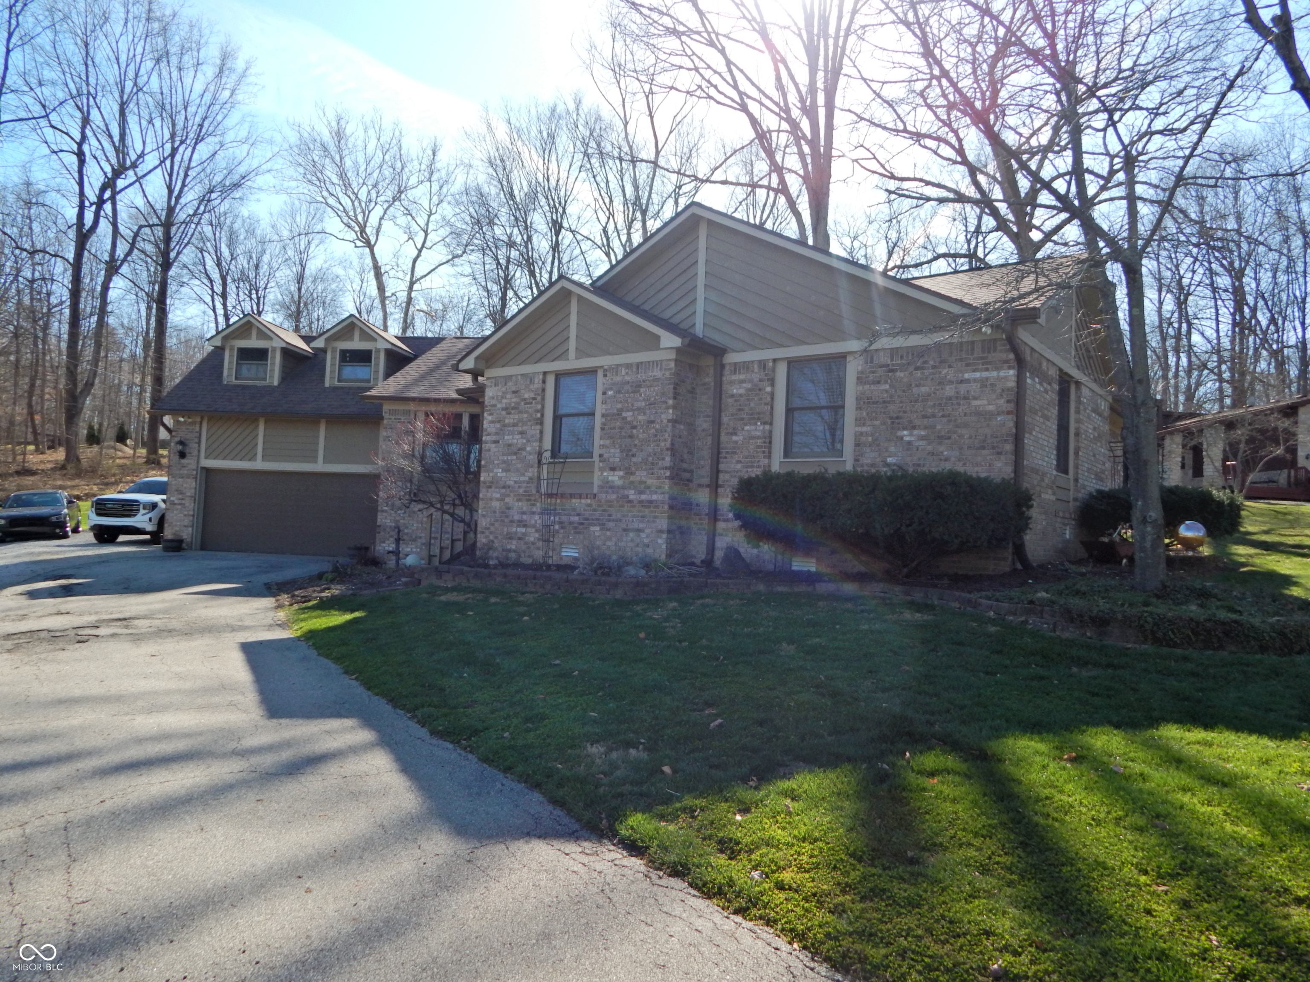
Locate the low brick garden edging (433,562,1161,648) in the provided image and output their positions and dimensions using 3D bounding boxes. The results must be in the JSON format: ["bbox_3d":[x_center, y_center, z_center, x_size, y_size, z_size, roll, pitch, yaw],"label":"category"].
[{"bbox_3d":[0.436,1.209,9.754,9.555,0.543,1.224,1,-2,38],"label":"low brick garden edging"}]

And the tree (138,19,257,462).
[{"bbox_3d":[-22.102,-11.973,40.000,5.200,21.000,5.200,3,-2,-30],"label":"tree"}]

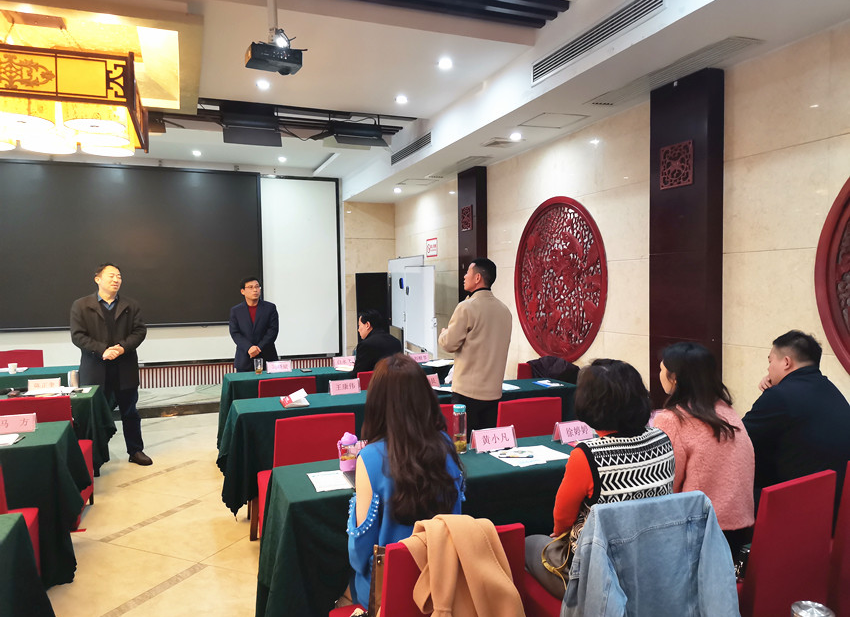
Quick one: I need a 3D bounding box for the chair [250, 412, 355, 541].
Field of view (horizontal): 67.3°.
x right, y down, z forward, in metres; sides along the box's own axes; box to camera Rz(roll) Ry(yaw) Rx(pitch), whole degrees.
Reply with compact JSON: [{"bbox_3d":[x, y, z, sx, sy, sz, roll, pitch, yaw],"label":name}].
[{"bbox_3d":[-0.620,0.948,3.400,0.460,0.840,0.530,-1,2,-21],"label":"chair"}]

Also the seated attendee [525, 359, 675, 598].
[{"bbox_3d":[0.542,0.781,2.213,0.500,1.220,0.700,-2,2,-31],"label":"seated attendee"}]

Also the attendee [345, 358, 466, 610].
[{"bbox_3d":[-0.077,0.780,2.094,0.430,1.275,0.660,-2,2,-21],"label":"attendee"}]

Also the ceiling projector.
[{"bbox_3d":[-0.895,-1.473,3.779,0.296,0.085,0.205,-2,2,-25],"label":"ceiling projector"}]

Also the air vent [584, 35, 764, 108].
[{"bbox_3d":[1.532,-1.503,4.132,0.220,0.025,1.370,-2,2,-21],"label":"air vent"}]

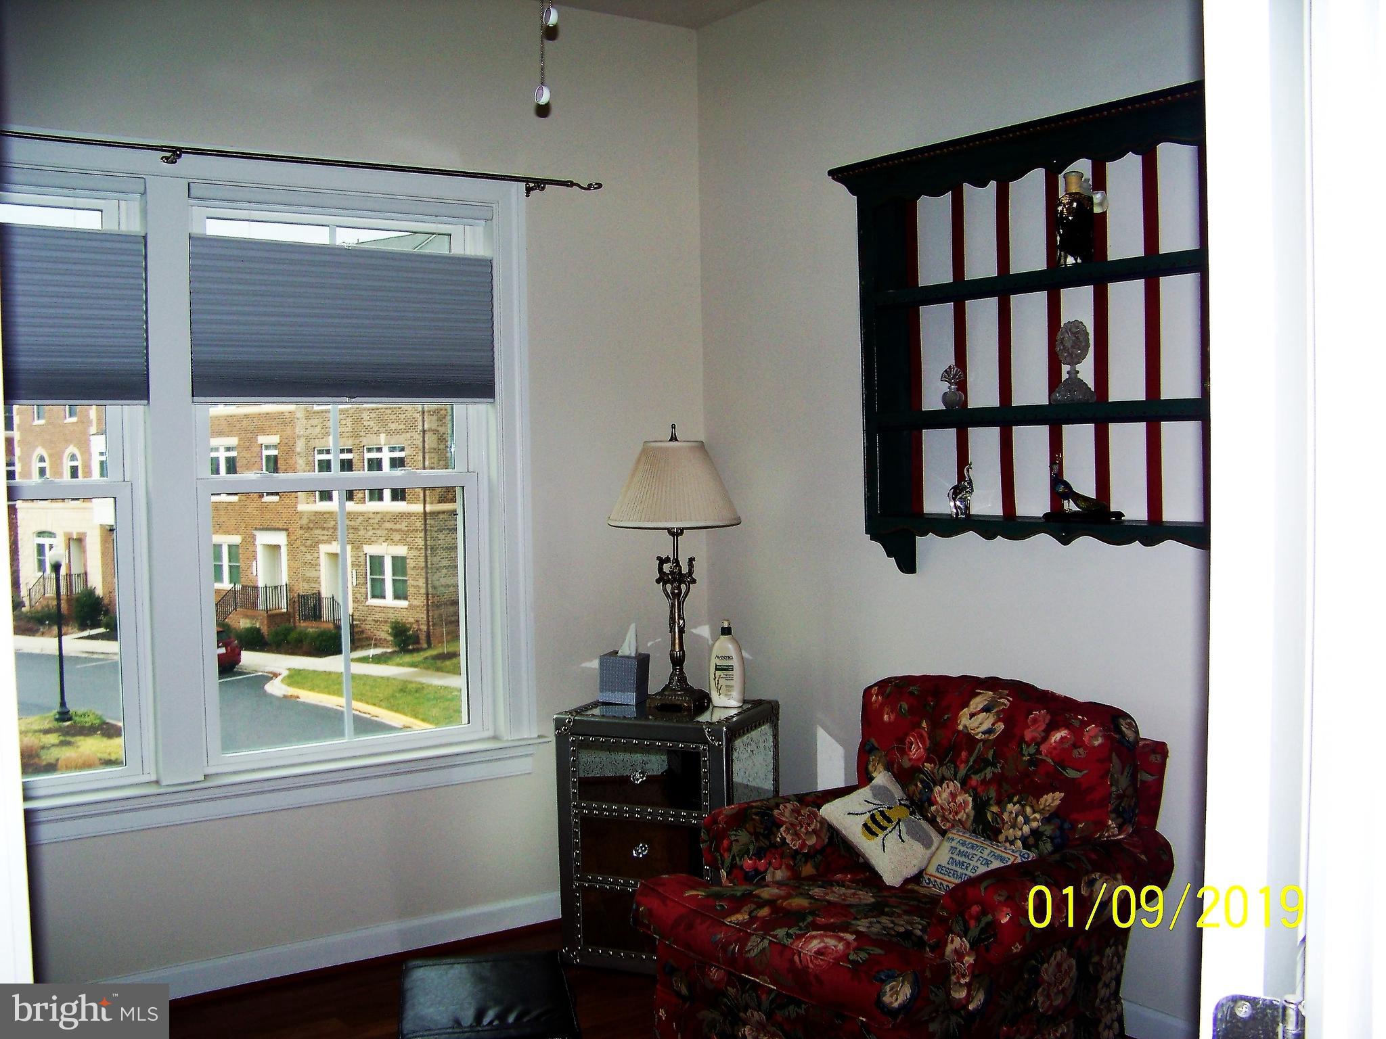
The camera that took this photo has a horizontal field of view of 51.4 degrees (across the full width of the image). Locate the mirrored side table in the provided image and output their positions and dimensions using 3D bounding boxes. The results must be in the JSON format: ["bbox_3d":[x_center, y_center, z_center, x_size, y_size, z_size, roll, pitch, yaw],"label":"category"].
[{"bbox_3d":[-0.060,0.847,3.901,0.480,0.690,0.390,0,3,24],"label":"mirrored side table"}]

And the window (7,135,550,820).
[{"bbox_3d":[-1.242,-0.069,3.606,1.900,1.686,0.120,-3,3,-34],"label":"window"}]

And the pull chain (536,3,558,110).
[{"bbox_3d":[-0.215,-0.697,2.100,0.033,0.200,0.033,-3,3,-34],"label":"pull chain"}]

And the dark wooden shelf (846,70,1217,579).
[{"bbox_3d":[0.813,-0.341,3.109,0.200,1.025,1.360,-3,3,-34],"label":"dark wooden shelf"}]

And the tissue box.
[{"bbox_3d":[-0.192,0.442,4.028,0.115,0.128,0.112,1,3,25],"label":"tissue box"}]

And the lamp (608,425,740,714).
[{"bbox_3d":[-0.051,0.129,3.879,0.360,0.765,0.360,-1,3,0],"label":"lamp"}]

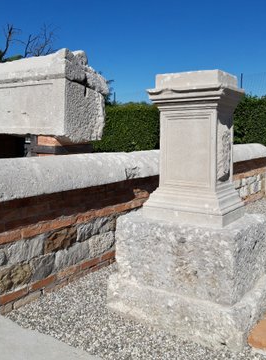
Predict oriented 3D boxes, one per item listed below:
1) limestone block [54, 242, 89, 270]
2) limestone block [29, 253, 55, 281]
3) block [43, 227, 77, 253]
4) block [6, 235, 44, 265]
[{"bbox_3d":[-0.627,0.704,3.426,0.170,0.170,0.447,5,9,36],"label":"limestone block"},{"bbox_3d":[-0.831,0.744,3.152,0.170,0.183,0.250,5,9,36],"label":"limestone block"},{"bbox_3d":[-0.705,0.528,3.296,0.170,0.143,0.390,5,9,36],"label":"block"},{"bbox_3d":[-0.937,0.573,2.984,0.170,0.150,0.360,5,9,36],"label":"block"}]

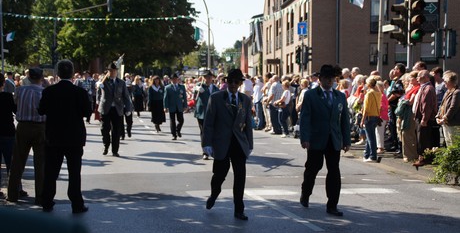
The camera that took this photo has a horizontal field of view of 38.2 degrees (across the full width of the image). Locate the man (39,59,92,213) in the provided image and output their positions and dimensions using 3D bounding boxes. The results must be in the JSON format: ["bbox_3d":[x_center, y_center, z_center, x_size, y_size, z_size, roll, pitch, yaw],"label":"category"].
[{"bbox_3d":[-1.947,0.228,7.850,0.590,1.800,0.450,1,3,6],"label":"man"}]

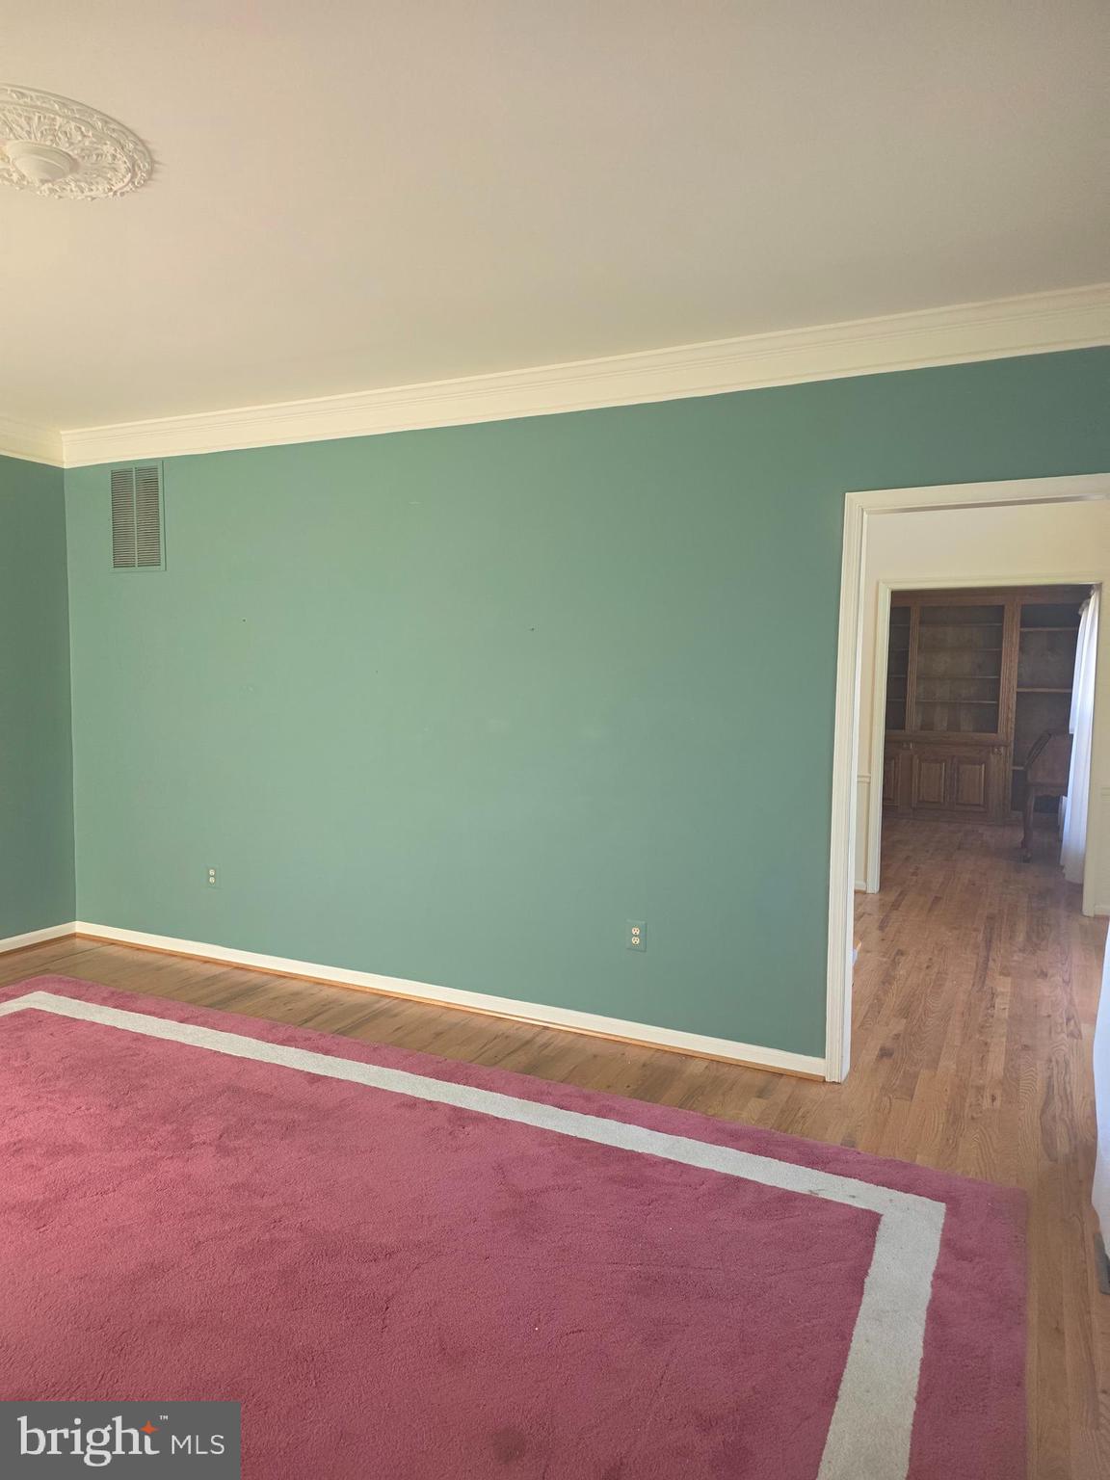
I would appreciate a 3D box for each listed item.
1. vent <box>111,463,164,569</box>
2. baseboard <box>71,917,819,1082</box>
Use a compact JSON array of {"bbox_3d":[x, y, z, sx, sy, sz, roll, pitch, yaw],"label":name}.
[{"bbox_3d":[-2.111,-1.116,4.944,0.398,0.533,0.020,3,5,26],"label":"vent"},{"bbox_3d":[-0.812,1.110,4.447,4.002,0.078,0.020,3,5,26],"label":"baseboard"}]

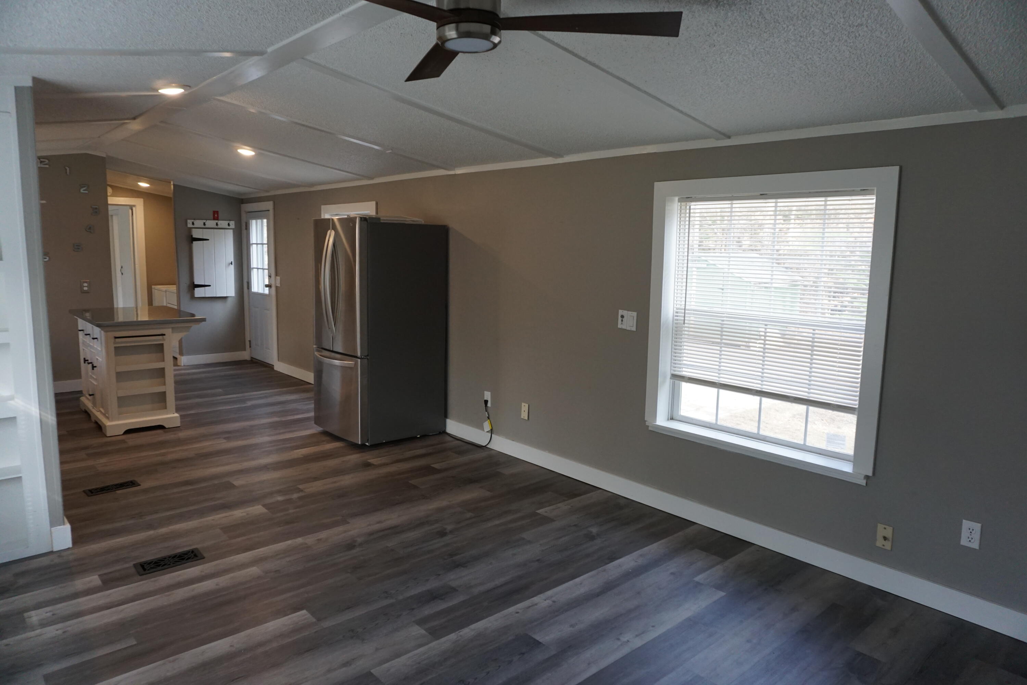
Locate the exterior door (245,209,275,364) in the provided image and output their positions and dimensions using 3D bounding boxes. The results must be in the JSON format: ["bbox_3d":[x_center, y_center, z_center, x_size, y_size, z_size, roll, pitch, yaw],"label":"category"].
[{"bbox_3d":[-3.215,-0.690,8.713,0.045,1.939,0.768,-6,11,-41],"label":"exterior door"}]

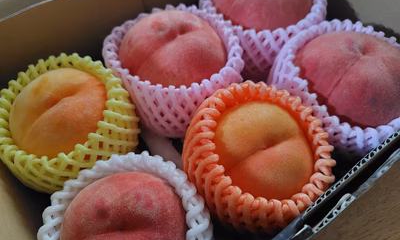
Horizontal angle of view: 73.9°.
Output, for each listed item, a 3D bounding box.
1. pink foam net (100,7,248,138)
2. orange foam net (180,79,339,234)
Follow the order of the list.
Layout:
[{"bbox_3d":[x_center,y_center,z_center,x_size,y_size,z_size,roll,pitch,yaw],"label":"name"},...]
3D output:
[{"bbox_3d":[-0.020,-0.034,0.228,0.112,0.071,0.112,1,56,-1],"label":"pink foam net"},{"bbox_3d":[0.035,0.028,0.191,0.101,0.067,0.101,7,61,-10],"label":"orange foam net"}]

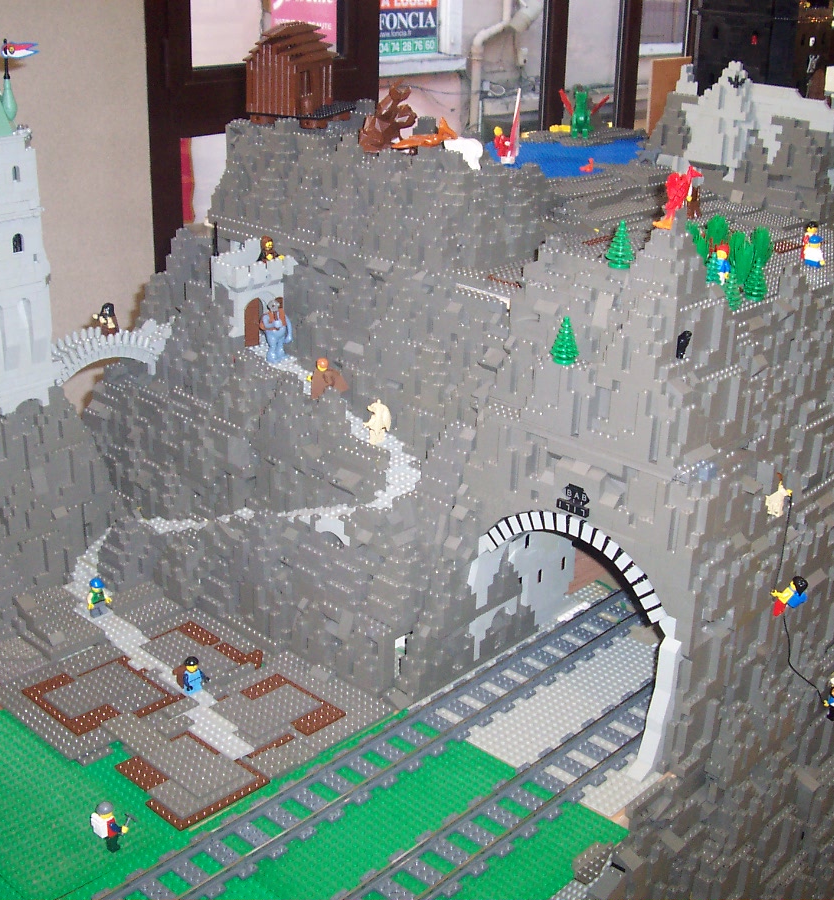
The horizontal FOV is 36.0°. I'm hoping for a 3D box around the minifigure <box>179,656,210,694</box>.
[{"bbox_3d":[-0.211,0.210,1.201,0.020,0.039,0.025,21,30,39],"label":"minifigure"}]

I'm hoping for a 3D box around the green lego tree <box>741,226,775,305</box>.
[{"bbox_3d":[0.337,-0.183,1.270,0.031,0.070,0.031,2,24,0],"label":"green lego tree"}]

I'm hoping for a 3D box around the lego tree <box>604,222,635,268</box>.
[{"bbox_3d":[0.174,-0.177,1.096,0.026,0.042,0.026,1,23,0],"label":"lego tree"}]

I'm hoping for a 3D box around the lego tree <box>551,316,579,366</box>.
[{"bbox_3d":[0.130,-0.095,1.105,0.026,0.042,0.026,1,23,0],"label":"lego tree"}]

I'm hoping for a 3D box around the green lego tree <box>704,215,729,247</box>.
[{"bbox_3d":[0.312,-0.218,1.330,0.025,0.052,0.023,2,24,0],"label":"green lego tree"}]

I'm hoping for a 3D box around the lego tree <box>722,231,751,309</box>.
[{"bbox_3d":[0.310,-0.173,1.245,0.030,0.068,0.031,2,24,0],"label":"lego tree"}]

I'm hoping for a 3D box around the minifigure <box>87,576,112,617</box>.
[{"bbox_3d":[-0.328,0.150,1.316,0.015,0.043,0.027,23,31,39],"label":"minifigure"}]

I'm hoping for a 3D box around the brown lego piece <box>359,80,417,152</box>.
[{"bbox_3d":[-0.031,-0.360,1.385,0.060,0.070,0.050,2,24,0],"label":"brown lego piece"}]

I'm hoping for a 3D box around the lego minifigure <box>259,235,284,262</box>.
[{"bbox_3d":[-0.162,-0.215,1.409,0.025,0.041,0.017,-18,29,-38],"label":"lego minifigure"}]

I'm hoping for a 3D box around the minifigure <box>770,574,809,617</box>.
[{"bbox_3d":[0.325,0.128,1.120,0.024,0.044,0.028,-21,55,-42],"label":"minifigure"}]

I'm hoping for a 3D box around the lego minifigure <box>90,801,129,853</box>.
[{"bbox_3d":[-0.248,0.305,1.047,0.027,0.045,0.027,23,31,39],"label":"lego minifigure"}]

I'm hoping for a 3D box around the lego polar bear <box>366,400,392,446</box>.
[{"bbox_3d":[-0.039,-0.029,1.263,0.026,0.045,0.024,-11,26,-27],"label":"lego polar bear"}]

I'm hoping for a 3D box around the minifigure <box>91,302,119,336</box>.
[{"bbox_3d":[-0.344,-0.141,1.420,0.025,0.043,0.020,23,31,39],"label":"minifigure"}]

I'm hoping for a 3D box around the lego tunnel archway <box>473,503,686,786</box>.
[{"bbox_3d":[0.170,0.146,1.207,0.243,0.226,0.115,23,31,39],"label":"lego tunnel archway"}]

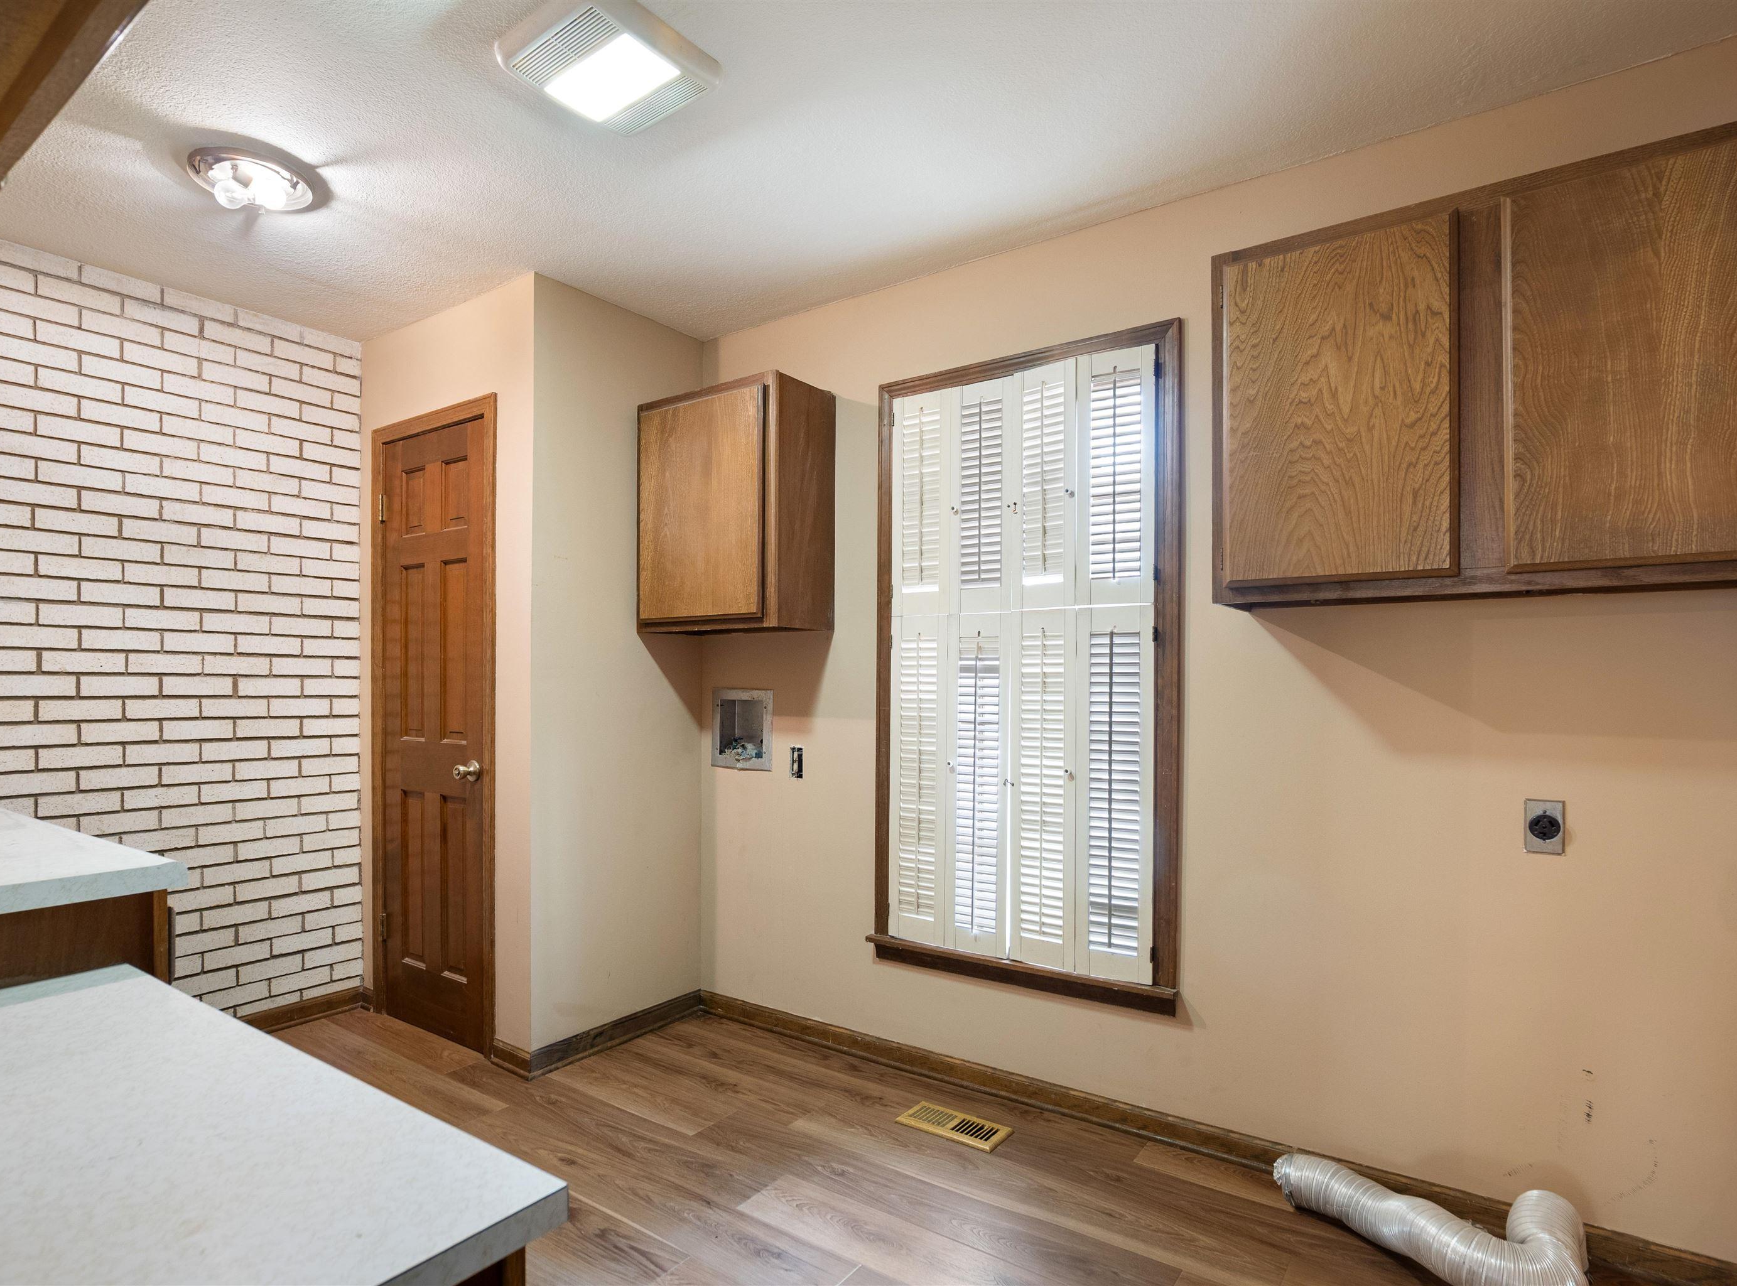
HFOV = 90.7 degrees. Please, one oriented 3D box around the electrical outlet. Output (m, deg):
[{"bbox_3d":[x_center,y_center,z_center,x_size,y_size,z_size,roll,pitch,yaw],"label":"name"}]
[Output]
[{"bbox_3d":[1.424,0.389,1.804,0.070,0.118,0.015,-1,-2,34],"label":"electrical outlet"}]

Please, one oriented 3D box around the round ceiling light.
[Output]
[{"bbox_3d":[-1.509,-1.113,2.096,0.271,0.091,0.271,-1,-2,34],"label":"round ceiling light"}]

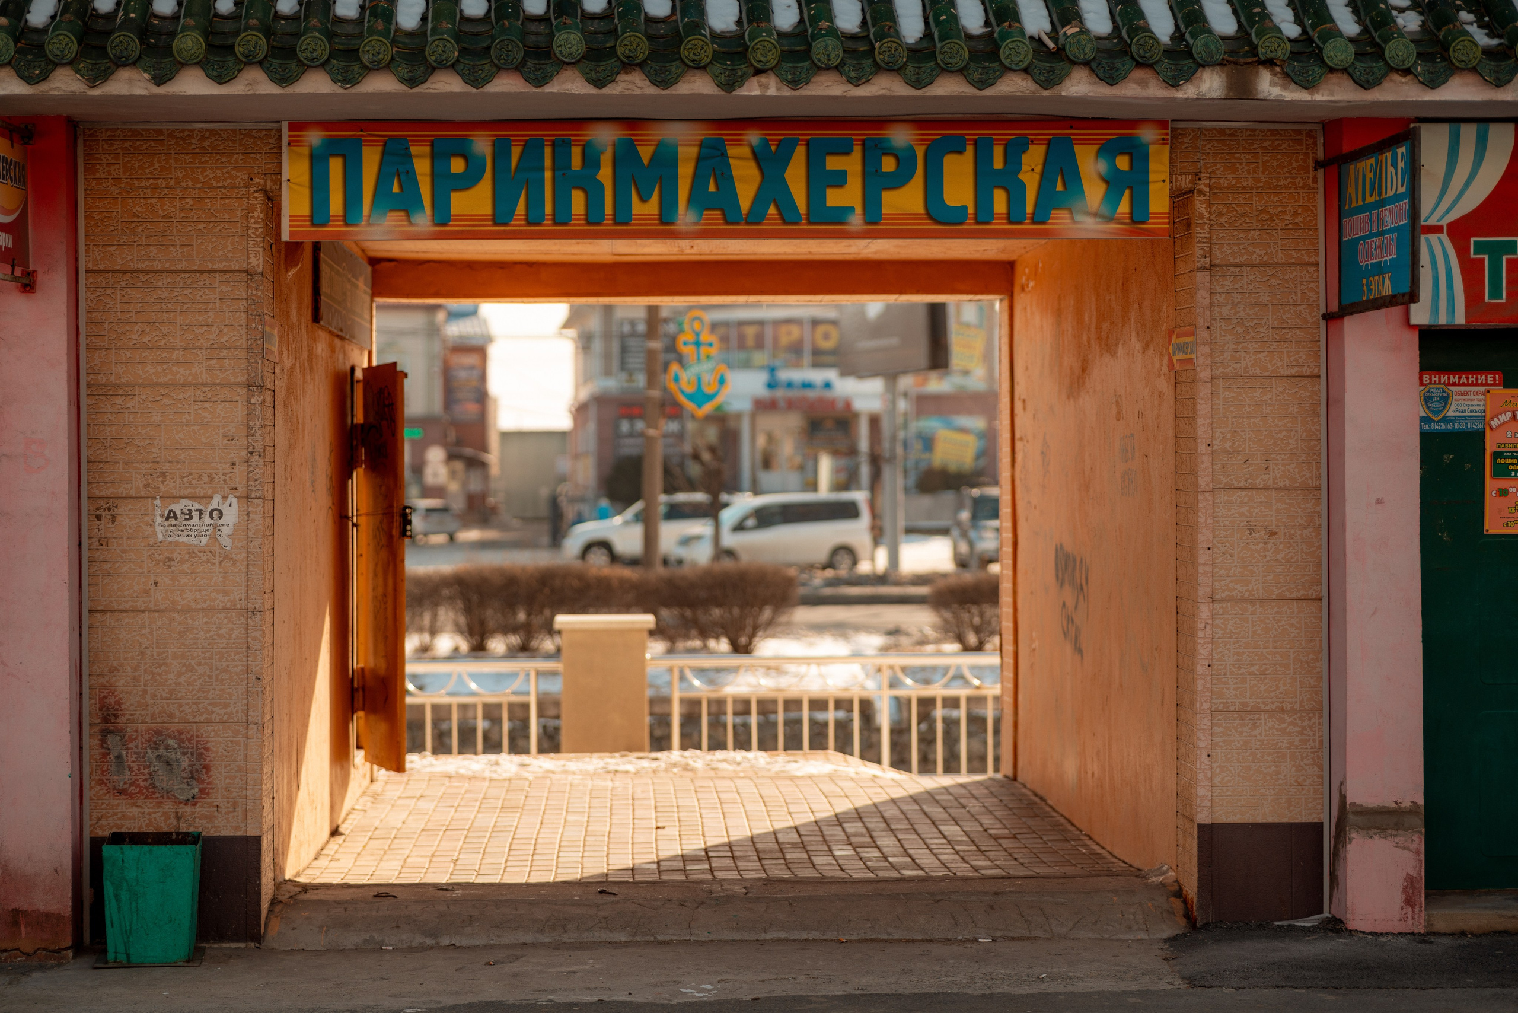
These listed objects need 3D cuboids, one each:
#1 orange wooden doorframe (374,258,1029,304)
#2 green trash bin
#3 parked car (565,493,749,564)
[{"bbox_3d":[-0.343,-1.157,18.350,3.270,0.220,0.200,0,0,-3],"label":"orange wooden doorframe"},{"bbox_3d":[-2.075,1.340,12.250,0.320,0.410,0.340,0,0,-5],"label":"green trash bin"},{"bbox_3d":[-2.504,0.558,86.500,4.600,1.780,1.800,0,0,-7],"label":"parked car"}]

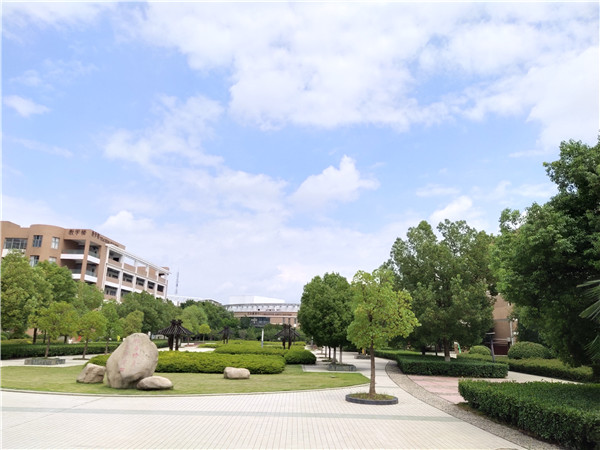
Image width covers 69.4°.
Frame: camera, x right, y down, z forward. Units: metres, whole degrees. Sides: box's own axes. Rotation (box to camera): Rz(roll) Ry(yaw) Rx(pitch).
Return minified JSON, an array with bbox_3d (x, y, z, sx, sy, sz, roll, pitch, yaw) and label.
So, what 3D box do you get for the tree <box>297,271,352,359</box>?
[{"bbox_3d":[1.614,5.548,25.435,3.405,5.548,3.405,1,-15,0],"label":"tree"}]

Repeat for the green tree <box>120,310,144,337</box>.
[{"bbox_3d":[-16.486,10.432,42.645,2.356,3.955,2.356,1,-15,0],"label":"green tree"}]

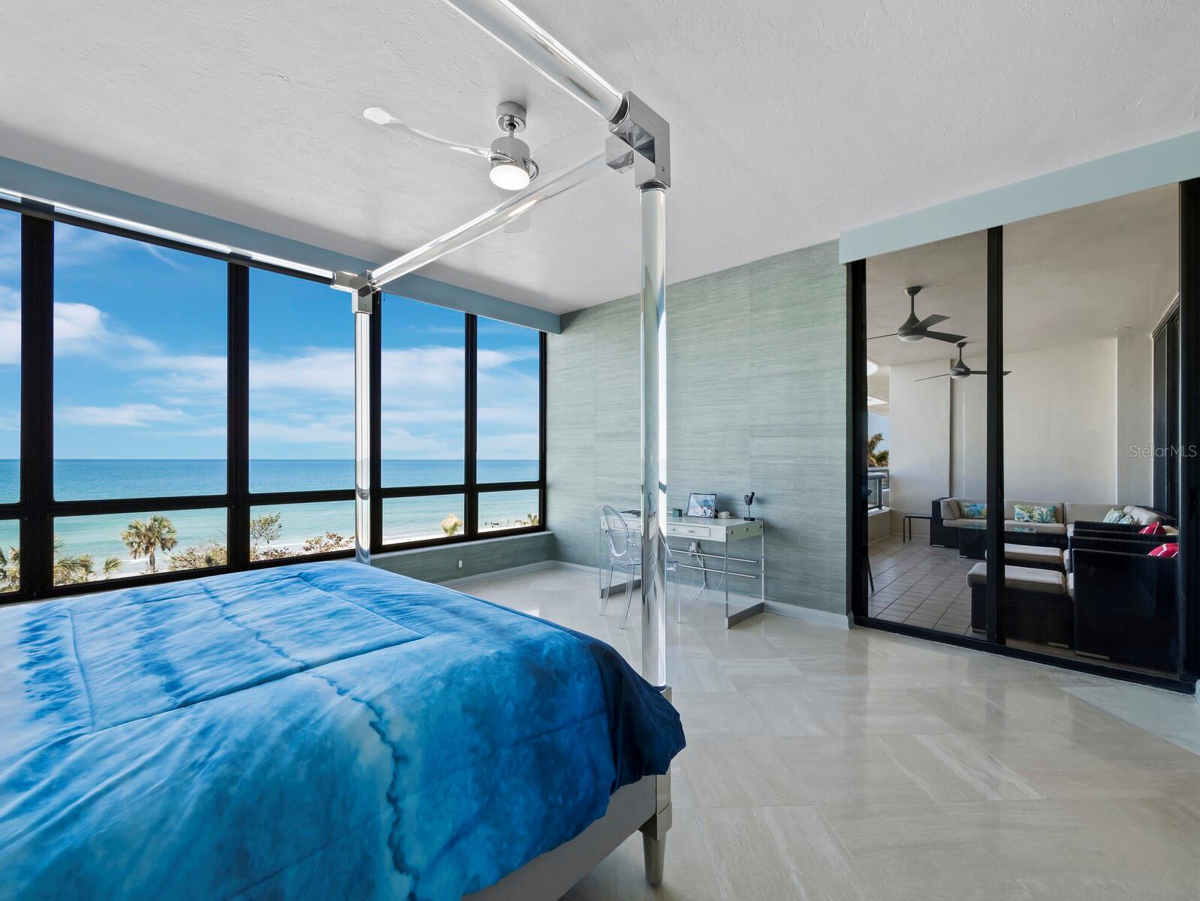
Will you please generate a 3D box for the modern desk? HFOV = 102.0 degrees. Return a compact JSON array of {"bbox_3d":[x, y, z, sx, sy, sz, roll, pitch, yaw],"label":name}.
[{"bbox_3d":[0.672,0.959,4.220,1.250,0.757,0.575,-1,-1,42],"label":"modern desk"}]

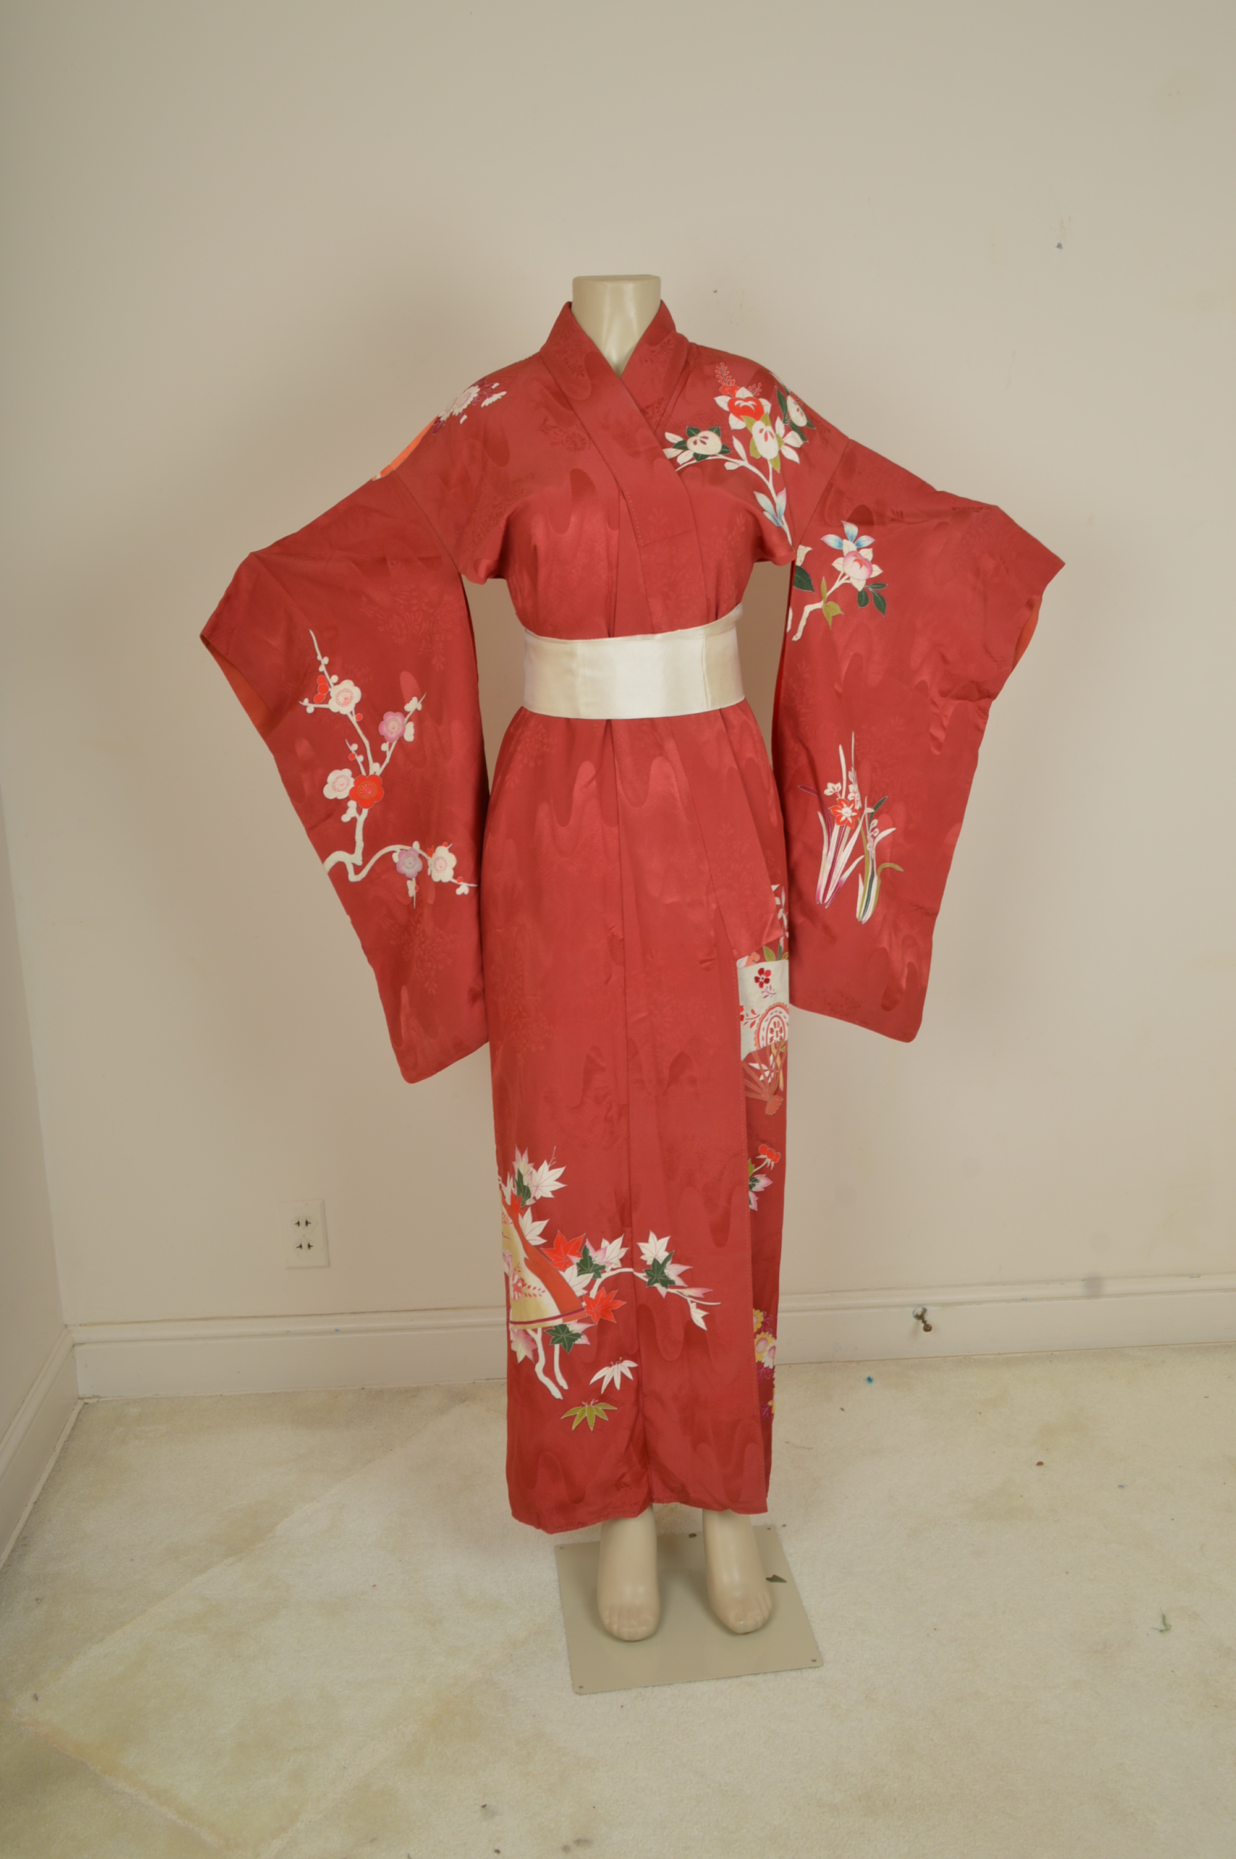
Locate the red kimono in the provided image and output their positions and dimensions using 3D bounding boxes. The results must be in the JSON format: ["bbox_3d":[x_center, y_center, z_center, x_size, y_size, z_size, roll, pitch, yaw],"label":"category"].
[{"bbox_3d":[0.032,0.018,2.027,0.981,1.452,0.370,-3,15,-4],"label":"red kimono"}]

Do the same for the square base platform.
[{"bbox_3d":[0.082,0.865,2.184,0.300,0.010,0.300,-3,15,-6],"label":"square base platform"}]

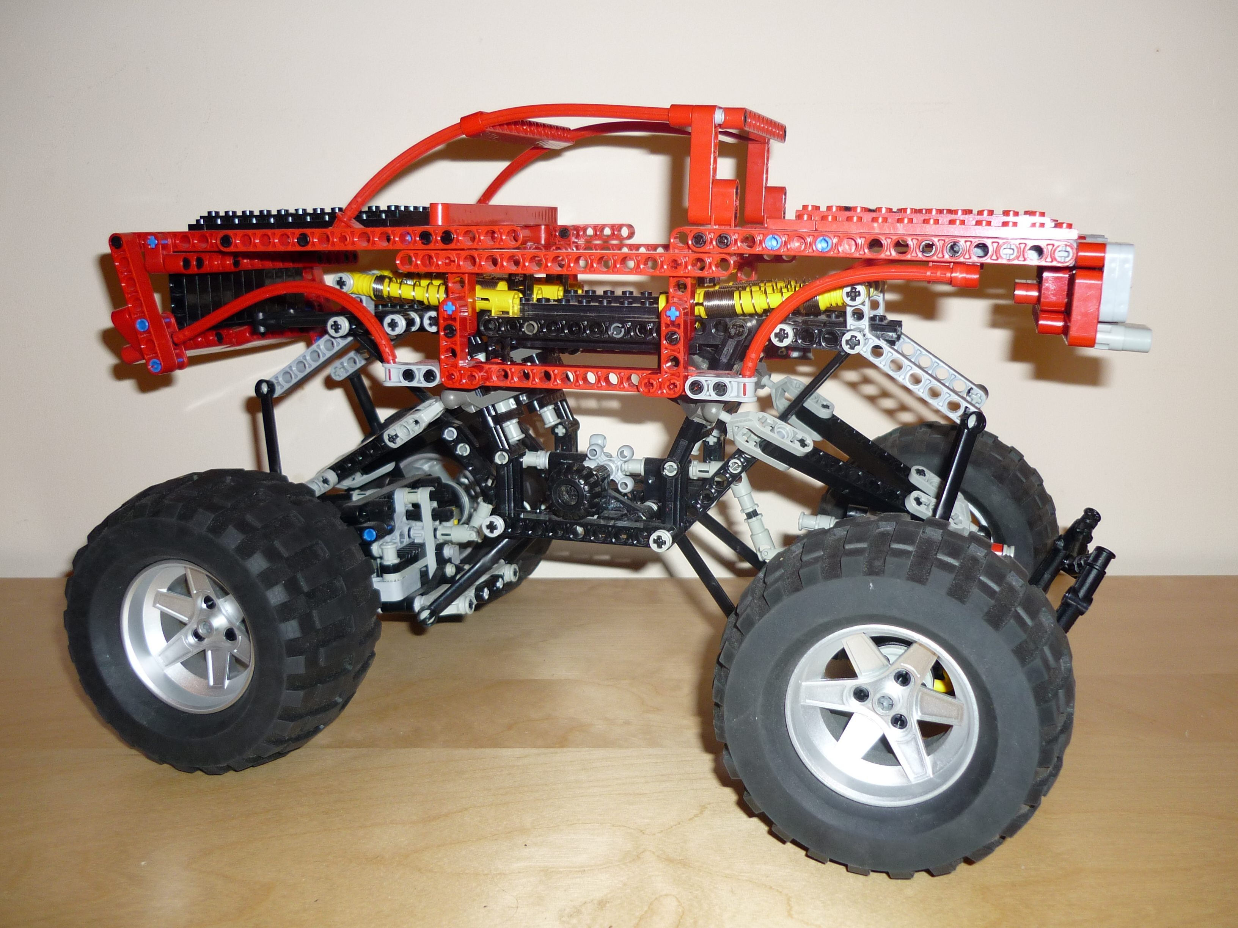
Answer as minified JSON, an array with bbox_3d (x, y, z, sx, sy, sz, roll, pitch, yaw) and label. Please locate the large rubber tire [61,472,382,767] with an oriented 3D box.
[{"bbox_3d":[-0.143,0.056,0.430,0.107,0.107,0.053,4,12,20],"label":"large rubber tire"}]

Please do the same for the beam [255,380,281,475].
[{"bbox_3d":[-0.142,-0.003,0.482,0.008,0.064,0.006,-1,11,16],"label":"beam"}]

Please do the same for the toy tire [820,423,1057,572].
[{"bbox_3d":[0.146,0.034,0.547,0.107,0.107,0.053,3,12,13],"label":"toy tire"}]

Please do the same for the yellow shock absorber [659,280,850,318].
[{"bbox_3d":[0.048,-0.057,0.410,0.070,0.011,0.011,-1,11,15],"label":"yellow shock absorber"}]

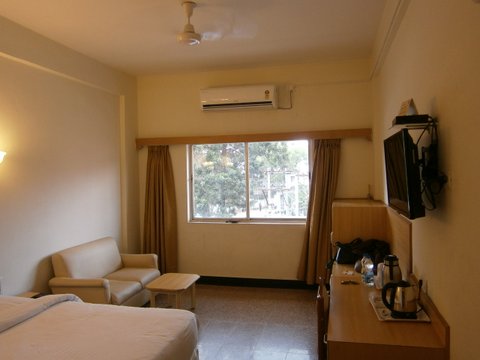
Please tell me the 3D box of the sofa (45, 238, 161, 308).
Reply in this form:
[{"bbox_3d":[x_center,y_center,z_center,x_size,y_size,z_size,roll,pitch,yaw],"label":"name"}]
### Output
[{"bbox_3d":[-1.410,1.123,3.947,0.784,0.800,1.248,-1,2,15],"label":"sofa"}]

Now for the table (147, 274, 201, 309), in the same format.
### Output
[{"bbox_3d":[-0.753,1.316,4.019,0.477,0.384,0.496,-1,2,15],"label":"table"}]

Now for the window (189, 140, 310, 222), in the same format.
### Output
[{"bbox_3d":[0.099,0.029,4.925,1.720,1.130,0.120,-1,2,15],"label":"window"}]

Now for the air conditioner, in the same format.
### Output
[{"bbox_3d":[-0.008,-1.082,4.782,0.995,0.263,0.200,-1,2,15],"label":"air conditioner"}]

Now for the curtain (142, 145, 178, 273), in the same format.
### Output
[{"bbox_3d":[-1.124,0.437,5.128,0.580,1.875,0.140,-1,2,15],"label":"curtain"}]

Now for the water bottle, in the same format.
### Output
[{"bbox_3d":[0.885,0.624,2.508,0.078,0.214,0.078,-1,2,15],"label":"water bottle"}]

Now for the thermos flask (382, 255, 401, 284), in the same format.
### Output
[{"bbox_3d":[1.005,0.609,2.362,0.120,0.237,0.125,0,2,25],"label":"thermos flask"}]

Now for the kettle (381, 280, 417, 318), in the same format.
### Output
[{"bbox_3d":[0.870,0.636,1.965,0.210,0.197,0.140,-1,2,-10],"label":"kettle"}]

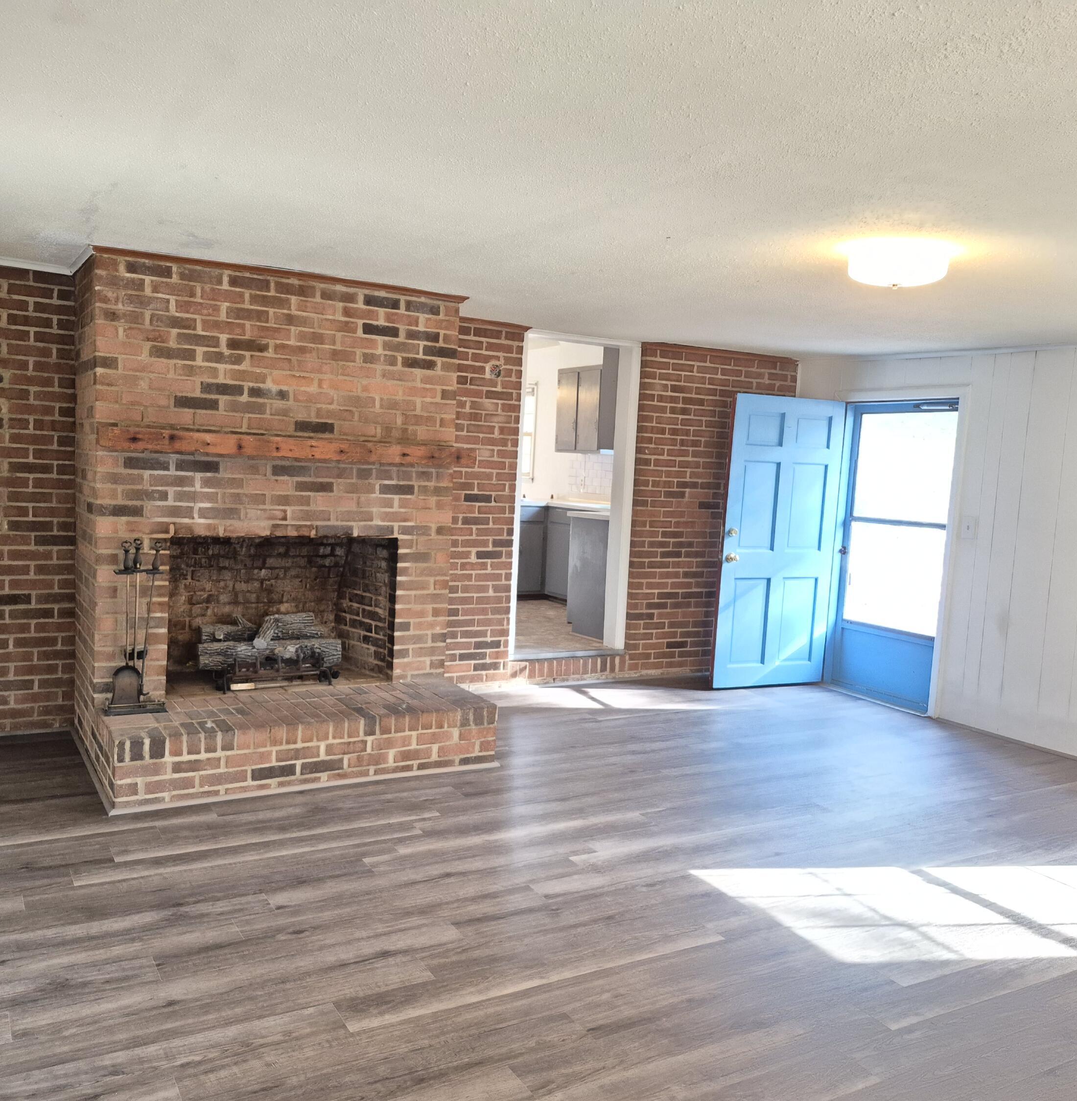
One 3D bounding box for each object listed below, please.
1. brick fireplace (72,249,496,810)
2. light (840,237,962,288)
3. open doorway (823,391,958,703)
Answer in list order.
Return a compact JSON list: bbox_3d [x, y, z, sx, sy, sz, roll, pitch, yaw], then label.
[{"bbox_3d":[-1.235,-0.173,4.862,1.796,2.357,1.273,0,6,-32],"label":"brick fireplace"},{"bbox_3d":[1.306,-1.044,3.555,0.360,0.105,0.360,3,5,0],"label":"light"},{"bbox_3d":[2.443,0.011,6.722,0.150,2.059,0.909,0,6,-32],"label":"open doorway"}]

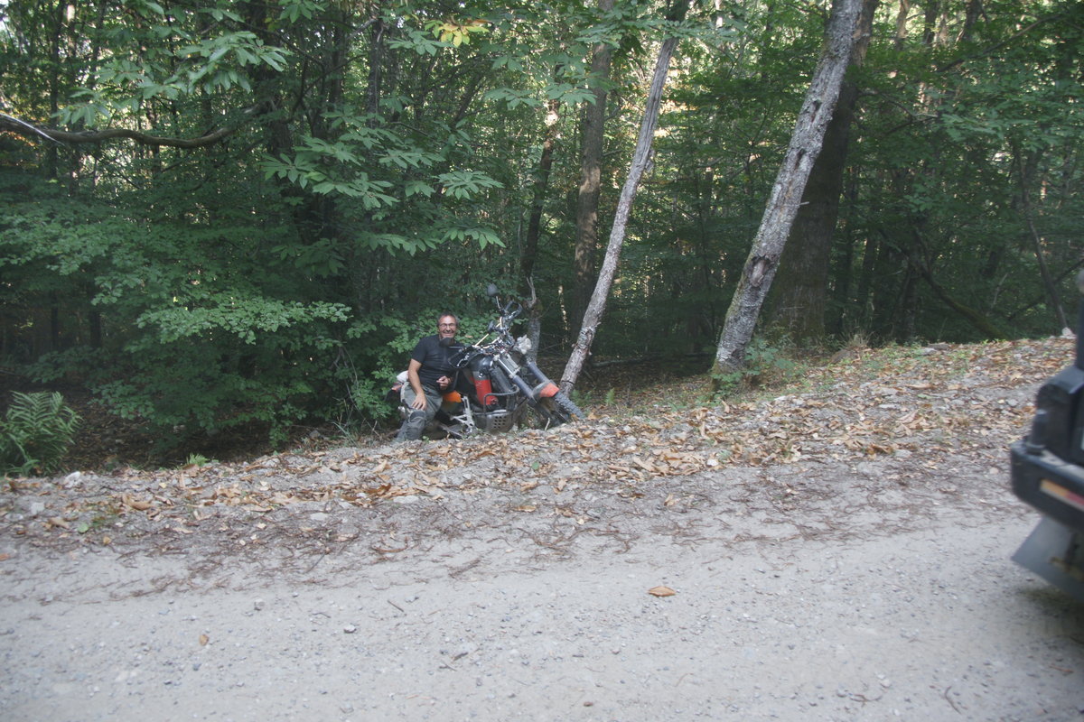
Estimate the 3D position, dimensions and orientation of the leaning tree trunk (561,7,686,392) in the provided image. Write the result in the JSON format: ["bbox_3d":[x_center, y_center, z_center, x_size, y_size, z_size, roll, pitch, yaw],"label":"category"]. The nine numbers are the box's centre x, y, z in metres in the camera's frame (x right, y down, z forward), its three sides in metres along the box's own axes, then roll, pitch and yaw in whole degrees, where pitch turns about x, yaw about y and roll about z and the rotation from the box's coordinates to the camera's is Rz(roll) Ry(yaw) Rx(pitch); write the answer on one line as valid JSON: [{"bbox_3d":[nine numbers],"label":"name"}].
[{"bbox_3d":[0.810,-1.545,7.925,0.280,3.910,0.260,15,2,0],"label":"leaning tree trunk"}]

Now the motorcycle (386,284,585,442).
[{"bbox_3d":[-0.529,0.071,7.500,2.050,1.200,0.850,-6,20,21],"label":"motorcycle"}]

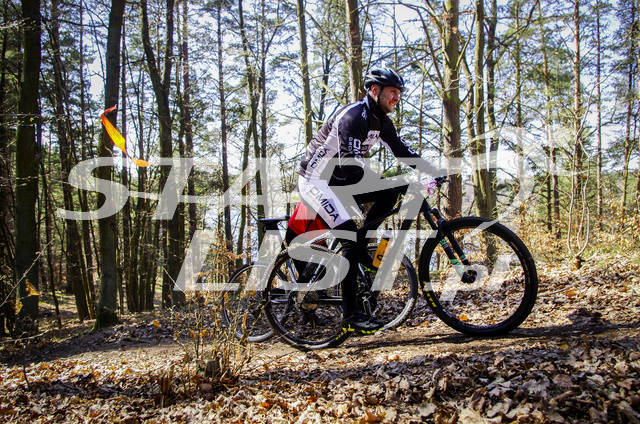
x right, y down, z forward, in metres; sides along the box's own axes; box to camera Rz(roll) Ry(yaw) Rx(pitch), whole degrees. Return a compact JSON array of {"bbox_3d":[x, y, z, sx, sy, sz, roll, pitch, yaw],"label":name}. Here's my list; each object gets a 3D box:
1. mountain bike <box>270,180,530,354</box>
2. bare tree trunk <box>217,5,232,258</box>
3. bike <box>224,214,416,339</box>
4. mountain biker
[{"bbox_3d":[0.437,0.345,3.640,1.850,1.030,0.700,-11,-3,20],"label":"mountain bike"},{"bbox_3d":[-3.296,-2.755,19.000,0.270,9.200,0.270,-2,1,0],"label":"bare tree trunk"},{"bbox_3d":[-0.096,0.510,4.540,1.790,1.030,0.650,-12,-4,24],"label":"bike"},{"bbox_3d":[0.267,-0.075,3.690,0.920,1.730,0.580,1,2,21],"label":"mountain biker"}]

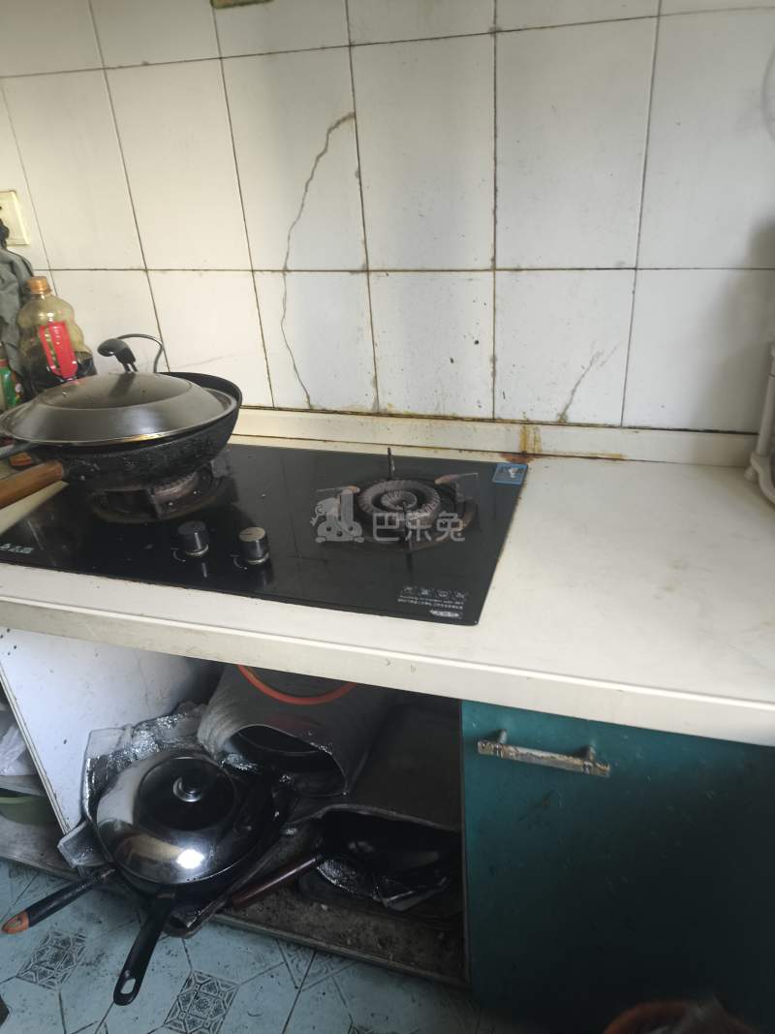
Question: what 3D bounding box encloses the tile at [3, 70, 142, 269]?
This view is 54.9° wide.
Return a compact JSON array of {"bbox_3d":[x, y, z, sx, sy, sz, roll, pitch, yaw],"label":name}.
[{"bbox_3d":[-0.515,-0.565,1.244,0.198,0.296,0.010,6,31,17],"label":"tile"}]

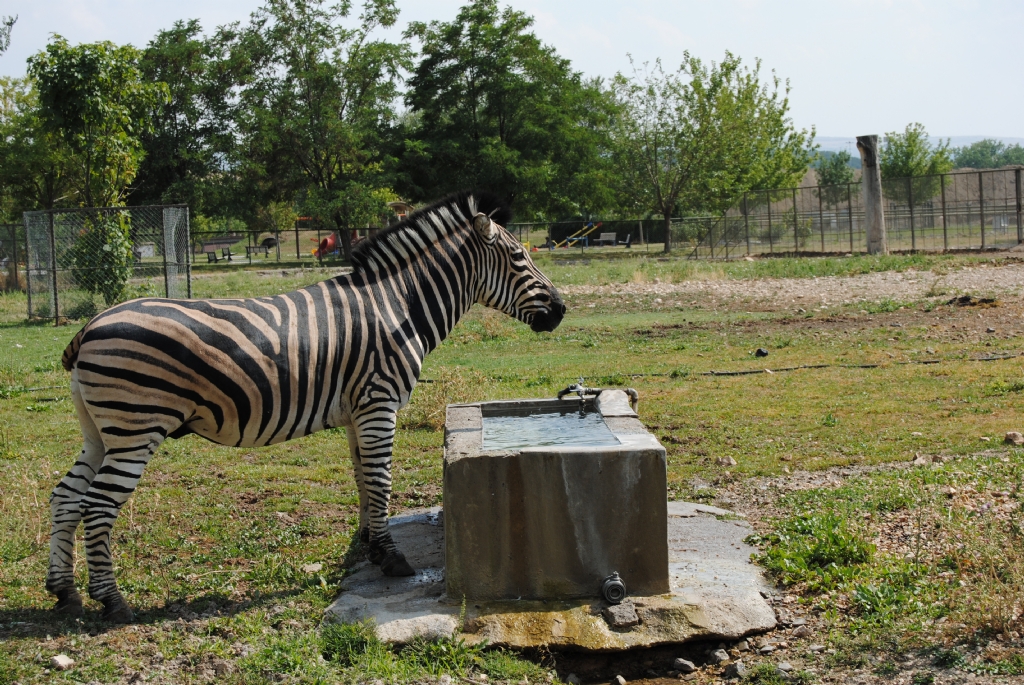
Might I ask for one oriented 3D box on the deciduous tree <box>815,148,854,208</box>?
[{"bbox_3d":[20.444,-9.394,148.000,2.600,5.300,2.600,-2,3,0],"label":"deciduous tree"}]

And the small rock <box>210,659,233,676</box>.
[{"bbox_3d":[-1.023,1.141,8.220,0.075,0.045,0.065,-2,3,0],"label":"small rock"}]

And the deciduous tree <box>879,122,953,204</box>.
[{"bbox_3d":[21.550,-8.605,125.000,3.800,6.000,3.700,-2,3,0],"label":"deciduous tree"}]

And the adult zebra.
[{"bbox_3d":[-0.860,0.231,9.850,2.100,1.680,0.520,-3,3,-15],"label":"adult zebra"}]

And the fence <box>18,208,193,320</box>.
[{"bbox_3d":[-5.959,-1.147,34.409,2.000,1.647,1.650,-4,4,-24],"label":"fence"}]

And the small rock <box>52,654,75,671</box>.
[{"bbox_3d":[-1.623,1.150,8.430,0.080,0.045,0.070,-2,3,0],"label":"small rock"}]

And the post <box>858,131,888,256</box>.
[{"bbox_3d":[11.581,-4.598,75.000,0.700,3.850,0.700,-2,3,0],"label":"post"}]

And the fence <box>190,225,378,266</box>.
[{"bbox_3d":[-10.524,-4.454,108.000,9.000,1.700,0.100,-2,3,0],"label":"fence"}]

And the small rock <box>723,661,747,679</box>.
[{"bbox_3d":[0.772,1.133,8.100,0.080,0.055,0.070,-2,3,0],"label":"small rock"}]

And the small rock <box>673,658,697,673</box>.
[{"bbox_3d":[0.610,1.131,8.250,0.078,0.045,0.060,-2,3,0],"label":"small rock"}]

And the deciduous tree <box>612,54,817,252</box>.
[{"bbox_3d":[8.630,-8.154,101.000,8.300,8.400,7.800,-2,3,0],"label":"deciduous tree"}]

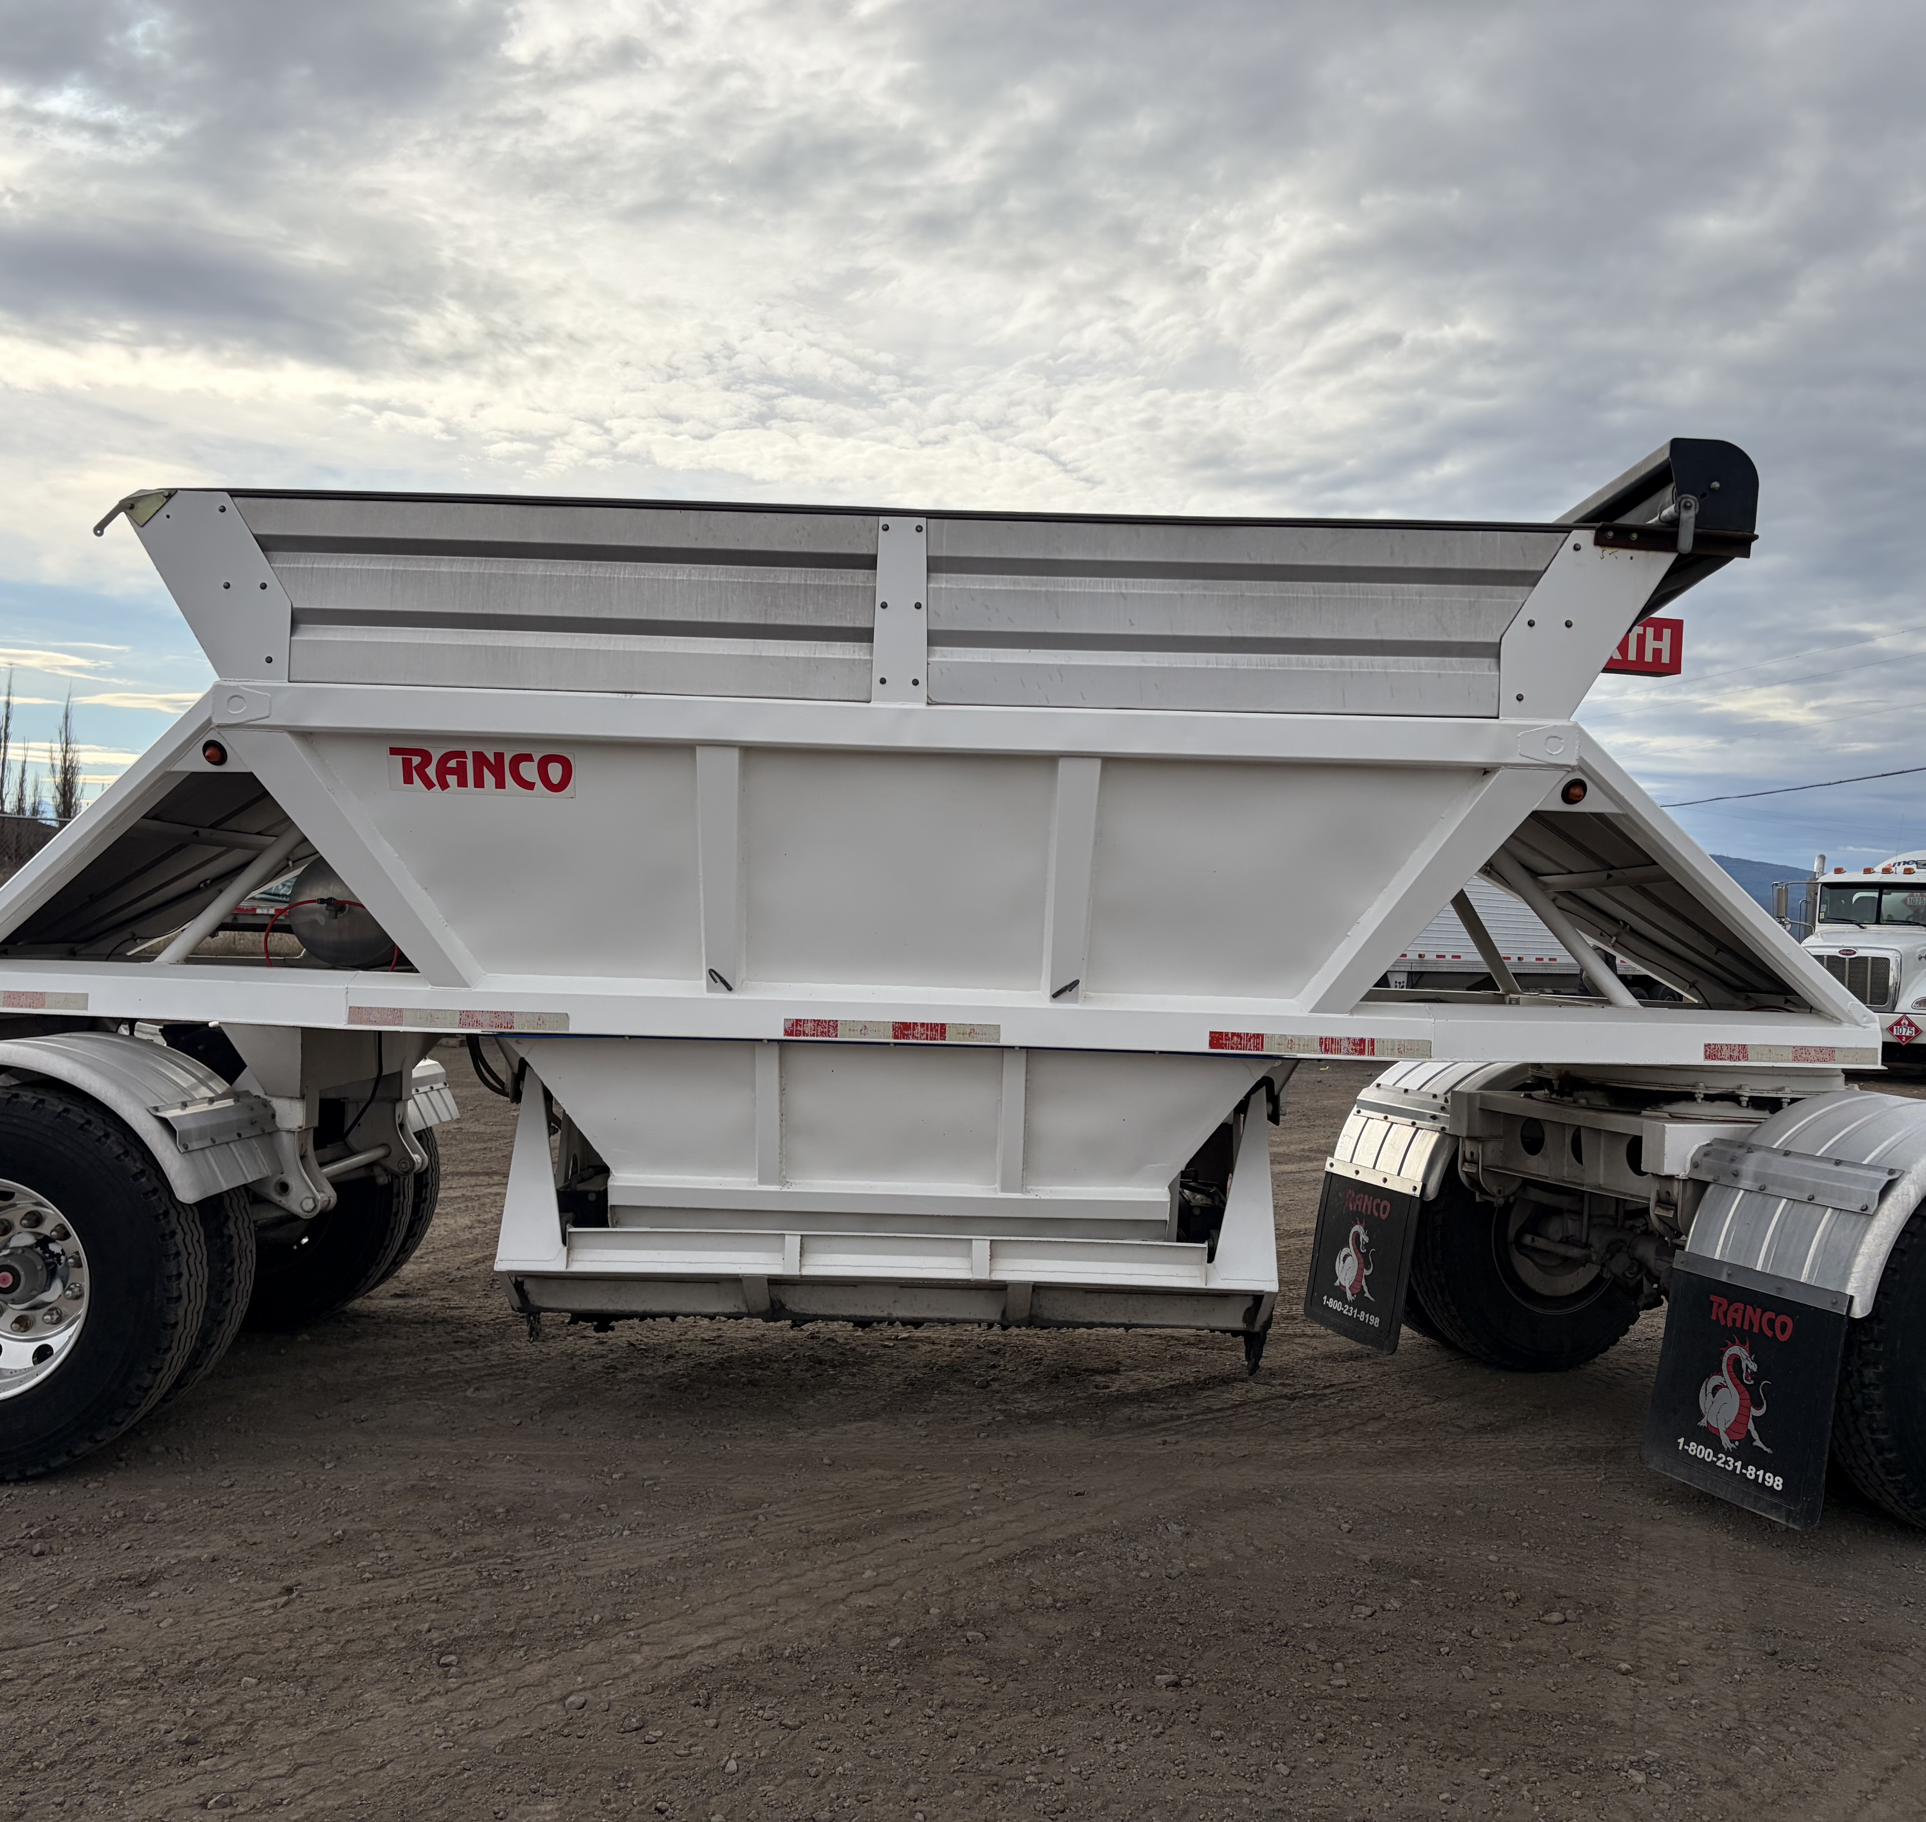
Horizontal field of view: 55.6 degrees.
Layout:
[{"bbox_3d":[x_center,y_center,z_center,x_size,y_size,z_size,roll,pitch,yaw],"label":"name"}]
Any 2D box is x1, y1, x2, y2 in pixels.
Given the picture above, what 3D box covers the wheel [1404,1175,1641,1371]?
[{"bbox_3d":[2.100,1.146,6.635,1.040,1.030,0.280,2,0,-21],"label":"wheel"}]

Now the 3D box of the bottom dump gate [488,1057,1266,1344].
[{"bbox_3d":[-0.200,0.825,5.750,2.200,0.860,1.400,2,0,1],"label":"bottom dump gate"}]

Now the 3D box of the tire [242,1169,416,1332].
[{"bbox_3d":[-2.551,0.989,6.687,1.040,1.030,0.280,2,0,1],"label":"tire"}]

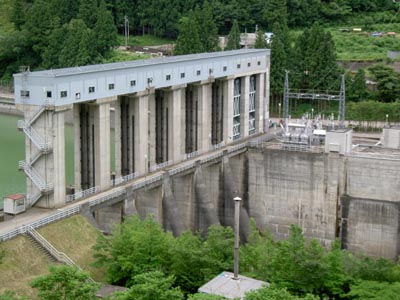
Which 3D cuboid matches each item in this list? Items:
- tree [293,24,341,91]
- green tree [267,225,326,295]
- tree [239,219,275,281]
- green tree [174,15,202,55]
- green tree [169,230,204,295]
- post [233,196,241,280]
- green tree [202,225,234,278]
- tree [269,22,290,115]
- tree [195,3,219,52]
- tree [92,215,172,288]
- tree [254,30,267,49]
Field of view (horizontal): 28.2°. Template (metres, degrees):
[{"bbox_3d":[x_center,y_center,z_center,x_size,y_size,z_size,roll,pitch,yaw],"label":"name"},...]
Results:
[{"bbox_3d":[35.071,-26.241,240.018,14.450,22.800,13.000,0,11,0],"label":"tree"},{"bbox_3d":[11.257,12.986,93.007,7.000,8.890,6.300,0,11,0],"label":"green tree"},{"bbox_3d":[7.068,12.509,98.006,4.180,8.450,4.180,0,11,0],"label":"tree"},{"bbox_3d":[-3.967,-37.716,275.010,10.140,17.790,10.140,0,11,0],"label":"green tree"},{"bbox_3d":[-1.643,13.841,97.006,4.380,8.390,4.380,0,11,0],"label":"green tree"},{"bbox_3d":[3.964,9.590,86.008,0.750,9.190,0.750,0,11,0],"label":"post"},{"bbox_3d":[2.297,13.003,99.005,3.970,7.770,3.970,0,11,0],"label":"green tree"},{"bbox_3d":[23.734,-23.882,238.028,6.570,28.020,6.570,0,11,0],"label":"tree"},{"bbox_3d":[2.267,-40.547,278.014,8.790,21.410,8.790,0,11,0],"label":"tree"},{"bbox_3d":[-8.805,13.283,104.008,10.440,10.060,9.390,0,11,0],"label":"tree"},{"bbox_3d":[20.488,-35.712,270.003,4.060,9.410,4.060,0,11,0],"label":"tree"}]

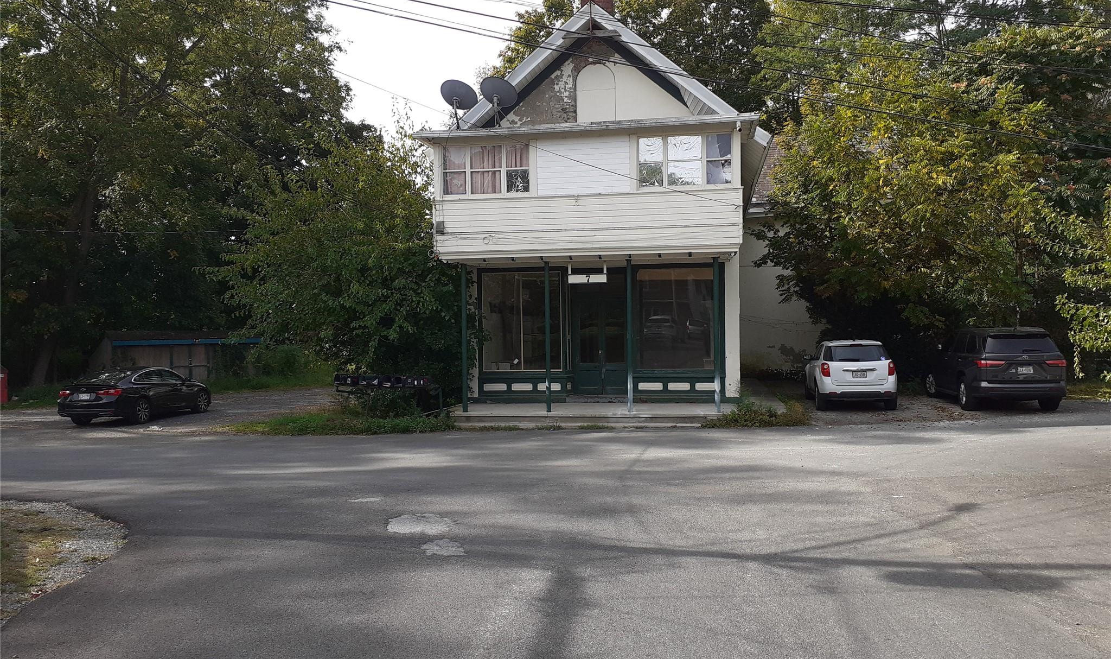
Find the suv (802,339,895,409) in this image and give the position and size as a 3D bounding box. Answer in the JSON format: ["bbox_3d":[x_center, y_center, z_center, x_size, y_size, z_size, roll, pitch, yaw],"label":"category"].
[{"bbox_3d":[7.495,1.079,22.280,1.860,1.700,4.770,-1,0,11],"label":"suv"}]

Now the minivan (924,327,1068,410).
[{"bbox_3d":[10.682,0.902,21.305,2.040,1.880,5.280,-1,0,11],"label":"minivan"}]

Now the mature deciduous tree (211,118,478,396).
[{"bbox_3d":[-5.729,-1.585,23.492,6.800,7.800,6.200,-1,0,10],"label":"mature deciduous tree"}]

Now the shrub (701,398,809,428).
[{"bbox_3d":[4.266,1.721,18.308,2.250,0.580,1.100,-1,0,10],"label":"shrub"}]

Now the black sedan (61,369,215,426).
[{"bbox_3d":[-11.472,1.761,24.102,1.870,1.460,4.920,-1,0,8],"label":"black sedan"}]

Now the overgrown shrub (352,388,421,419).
[{"bbox_3d":[-4.038,1.836,20.809,1.600,0.740,1.200,-1,0,10],"label":"overgrown shrub"}]

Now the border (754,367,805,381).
[{"bbox_3d":[8.337,1.650,32.308,2.100,0.480,0.600,-1,0,10],"label":"border"}]

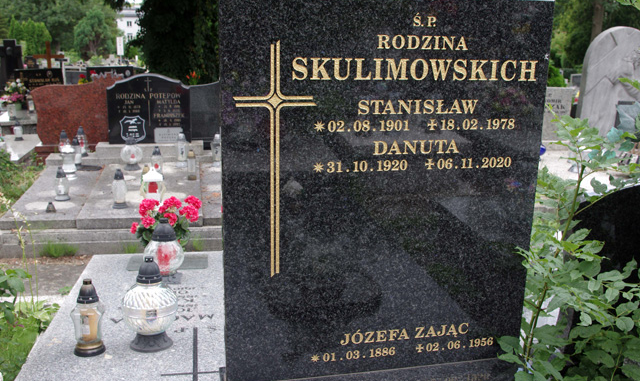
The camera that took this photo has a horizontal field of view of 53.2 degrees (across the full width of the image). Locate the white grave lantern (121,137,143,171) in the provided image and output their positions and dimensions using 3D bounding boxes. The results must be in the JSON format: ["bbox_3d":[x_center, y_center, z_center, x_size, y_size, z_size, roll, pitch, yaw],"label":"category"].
[{"bbox_3d":[-1.672,-0.336,5.694,0.192,0.275,0.192,-1,12,-10],"label":"white grave lantern"}]

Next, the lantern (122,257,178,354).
[{"bbox_3d":[-0.554,0.365,2.087,0.180,0.304,0.180,-1,12,-10],"label":"lantern"}]

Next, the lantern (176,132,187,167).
[{"bbox_3d":[-1.245,-0.369,5.768,0.104,0.292,0.104,-1,12,-10],"label":"lantern"}]

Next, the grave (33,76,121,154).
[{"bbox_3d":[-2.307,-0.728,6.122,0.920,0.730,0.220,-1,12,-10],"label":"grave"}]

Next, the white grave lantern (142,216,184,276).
[{"bbox_3d":[-0.703,0.267,2.879,0.185,0.282,0.185,-1,12,-10],"label":"white grave lantern"}]

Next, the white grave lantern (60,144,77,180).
[{"bbox_3d":[-2.128,-0.251,5.405,0.134,0.296,0.134,-1,12,-10],"label":"white grave lantern"}]

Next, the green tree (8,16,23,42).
[{"bbox_3d":[-17.066,-8.220,35.681,0.837,2.992,0.837,-1,12,-10],"label":"green tree"}]

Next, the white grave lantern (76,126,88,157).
[{"bbox_3d":[-2.199,-0.458,5.922,0.107,0.261,0.107,-1,12,-10],"label":"white grave lantern"}]

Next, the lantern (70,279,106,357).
[{"bbox_3d":[-0.742,0.402,2.046,0.109,0.243,0.109,-1,12,-10],"label":"lantern"}]

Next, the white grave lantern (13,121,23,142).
[{"bbox_3d":[-3.541,-0.707,7.476,0.117,0.223,0.117,-1,12,-10],"label":"white grave lantern"}]

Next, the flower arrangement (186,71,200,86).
[{"bbox_3d":[-2.075,-1.759,10.460,0.245,0.372,0.245,-1,12,-10],"label":"flower arrangement"}]

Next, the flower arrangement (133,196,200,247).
[{"bbox_3d":[-0.765,0.194,3.181,0.348,0.346,0.331,-1,12,-10],"label":"flower arrangement"}]

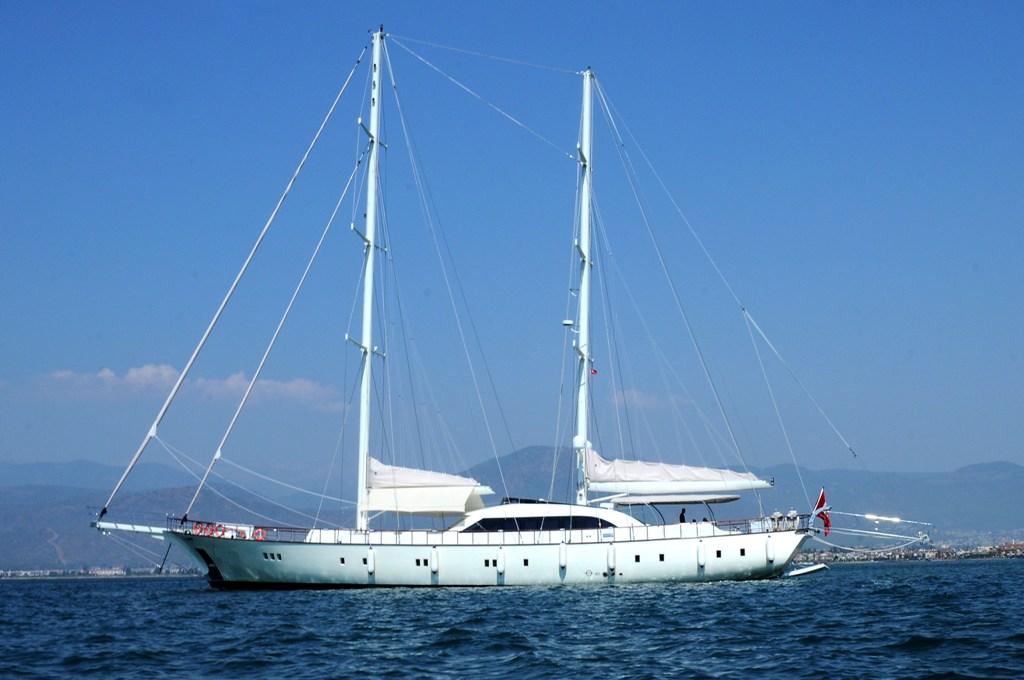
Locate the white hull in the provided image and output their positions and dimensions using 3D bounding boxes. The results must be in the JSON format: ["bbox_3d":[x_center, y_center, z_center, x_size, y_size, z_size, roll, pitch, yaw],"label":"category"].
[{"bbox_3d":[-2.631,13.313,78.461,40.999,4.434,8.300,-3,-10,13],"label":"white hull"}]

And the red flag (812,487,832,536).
[{"bbox_3d":[18.053,9.981,74.190,1.072,2.822,0.550,-3,-10,13],"label":"red flag"}]

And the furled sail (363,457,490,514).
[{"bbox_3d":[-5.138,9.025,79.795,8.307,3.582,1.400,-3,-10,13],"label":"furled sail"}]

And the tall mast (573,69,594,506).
[{"bbox_3d":[4.575,-3.636,79.720,0.500,27.831,0.450,-1,-10,13],"label":"tall mast"}]

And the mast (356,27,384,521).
[{"bbox_3d":[-9.178,-4.516,83.098,0.520,33.441,0.450,-1,-10,13],"label":"mast"}]

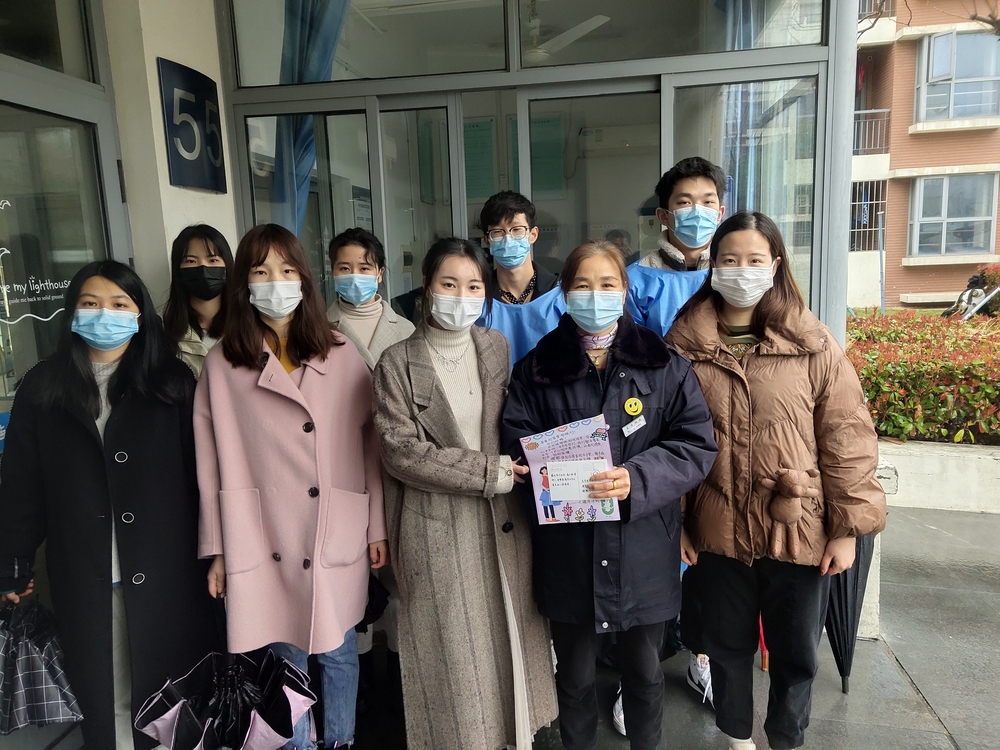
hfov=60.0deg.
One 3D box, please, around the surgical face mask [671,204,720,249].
[{"bbox_3d":[0.551,-0.416,2.430,0.130,0.118,0.085,-2,11,4],"label":"surgical face mask"}]

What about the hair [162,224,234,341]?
[{"bbox_3d":[-0.898,-0.278,2.600,0.210,0.345,0.220,-5,11,-14],"label":"hair"}]

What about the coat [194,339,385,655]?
[{"bbox_3d":[-0.555,0.306,2.320,0.465,0.840,0.290,-4,11,-10],"label":"coat"}]

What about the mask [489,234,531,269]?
[{"bbox_3d":[0.031,-0.379,2.670,0.125,0.105,0.080,-1,11,9],"label":"mask"}]

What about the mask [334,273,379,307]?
[{"bbox_3d":[-0.452,-0.270,2.740,0.130,0.105,0.080,-4,11,-6],"label":"mask"}]

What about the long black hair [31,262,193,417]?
[{"bbox_3d":[-0.925,-0.093,2.090,0.335,0.365,0.240,-6,12,-17],"label":"long black hair"}]

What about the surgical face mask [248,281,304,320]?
[{"bbox_3d":[-0.558,-0.186,2.160,0.130,0.100,0.080,-5,11,-13],"label":"surgical face mask"}]

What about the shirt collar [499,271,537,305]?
[{"bbox_3d":[0.055,-0.273,2.730,0.135,0.115,0.120,-2,11,3],"label":"shirt collar"}]

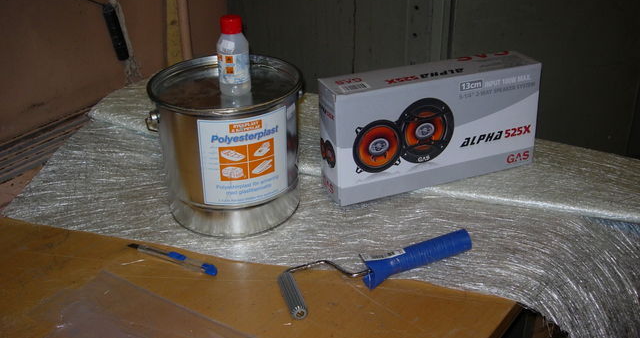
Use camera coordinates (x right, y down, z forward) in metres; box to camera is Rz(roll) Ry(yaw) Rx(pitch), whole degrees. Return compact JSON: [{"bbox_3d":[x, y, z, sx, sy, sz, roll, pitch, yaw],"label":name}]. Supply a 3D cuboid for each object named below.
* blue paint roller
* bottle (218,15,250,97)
[{"bbox_3d":[0.067,0.108,0.810,0.239,0.044,0.080,-10,28,-19],"label":"blue paint roller"},{"bbox_3d":[-0.105,-0.141,0.870,0.039,0.094,0.039,-2,26,-3],"label":"bottle"}]

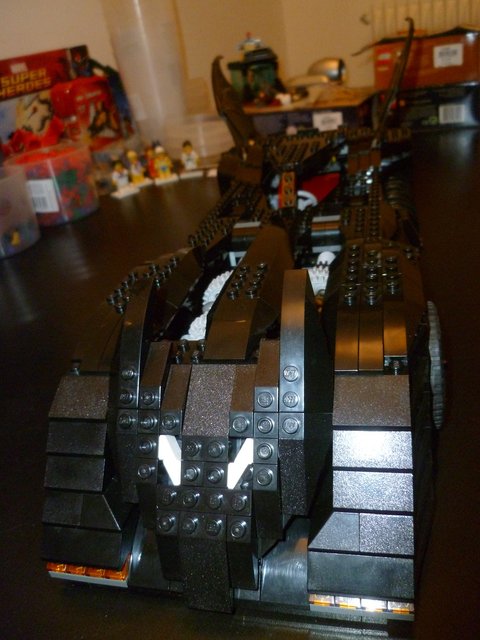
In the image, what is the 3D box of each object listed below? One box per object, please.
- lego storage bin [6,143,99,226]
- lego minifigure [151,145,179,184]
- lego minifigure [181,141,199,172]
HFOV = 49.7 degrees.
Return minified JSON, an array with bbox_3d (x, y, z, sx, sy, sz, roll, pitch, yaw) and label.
[{"bbox_3d":[-0.225,-0.166,0.630,0.099,0.073,0.099,-11,30,-6],"label":"lego storage bin"},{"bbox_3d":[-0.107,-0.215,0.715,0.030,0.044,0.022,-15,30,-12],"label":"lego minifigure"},{"bbox_3d":[-0.071,-0.230,0.729,0.025,0.042,0.016,-9,30,-2],"label":"lego minifigure"}]

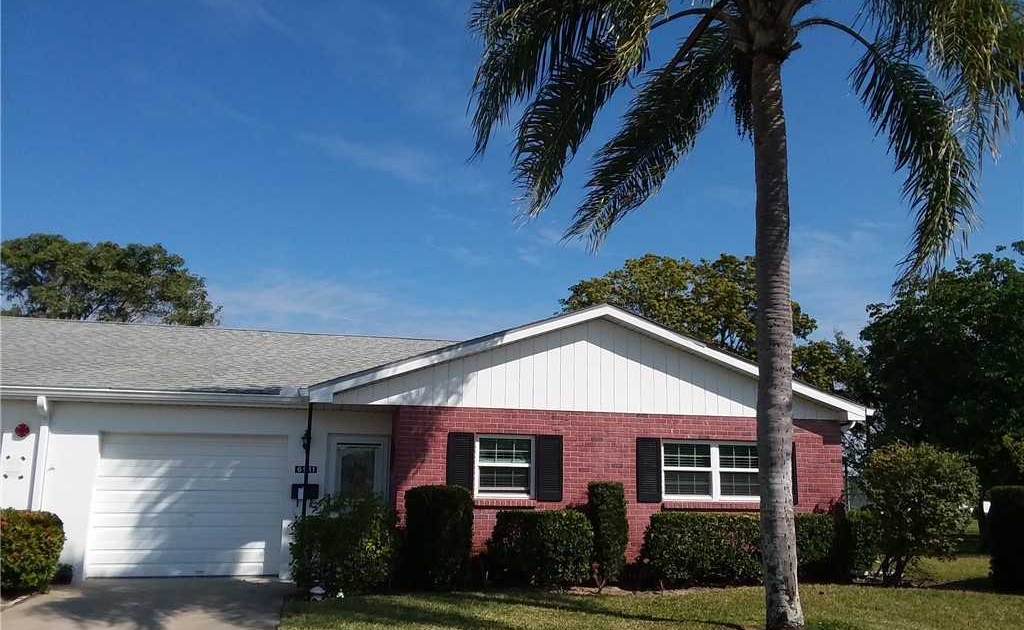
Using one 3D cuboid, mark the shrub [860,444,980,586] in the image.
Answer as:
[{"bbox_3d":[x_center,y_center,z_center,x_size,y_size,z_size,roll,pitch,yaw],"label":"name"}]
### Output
[{"bbox_3d":[6.173,3.020,13.024,1.580,2.080,1.500,3,-11,-12],"label":"shrub"}]

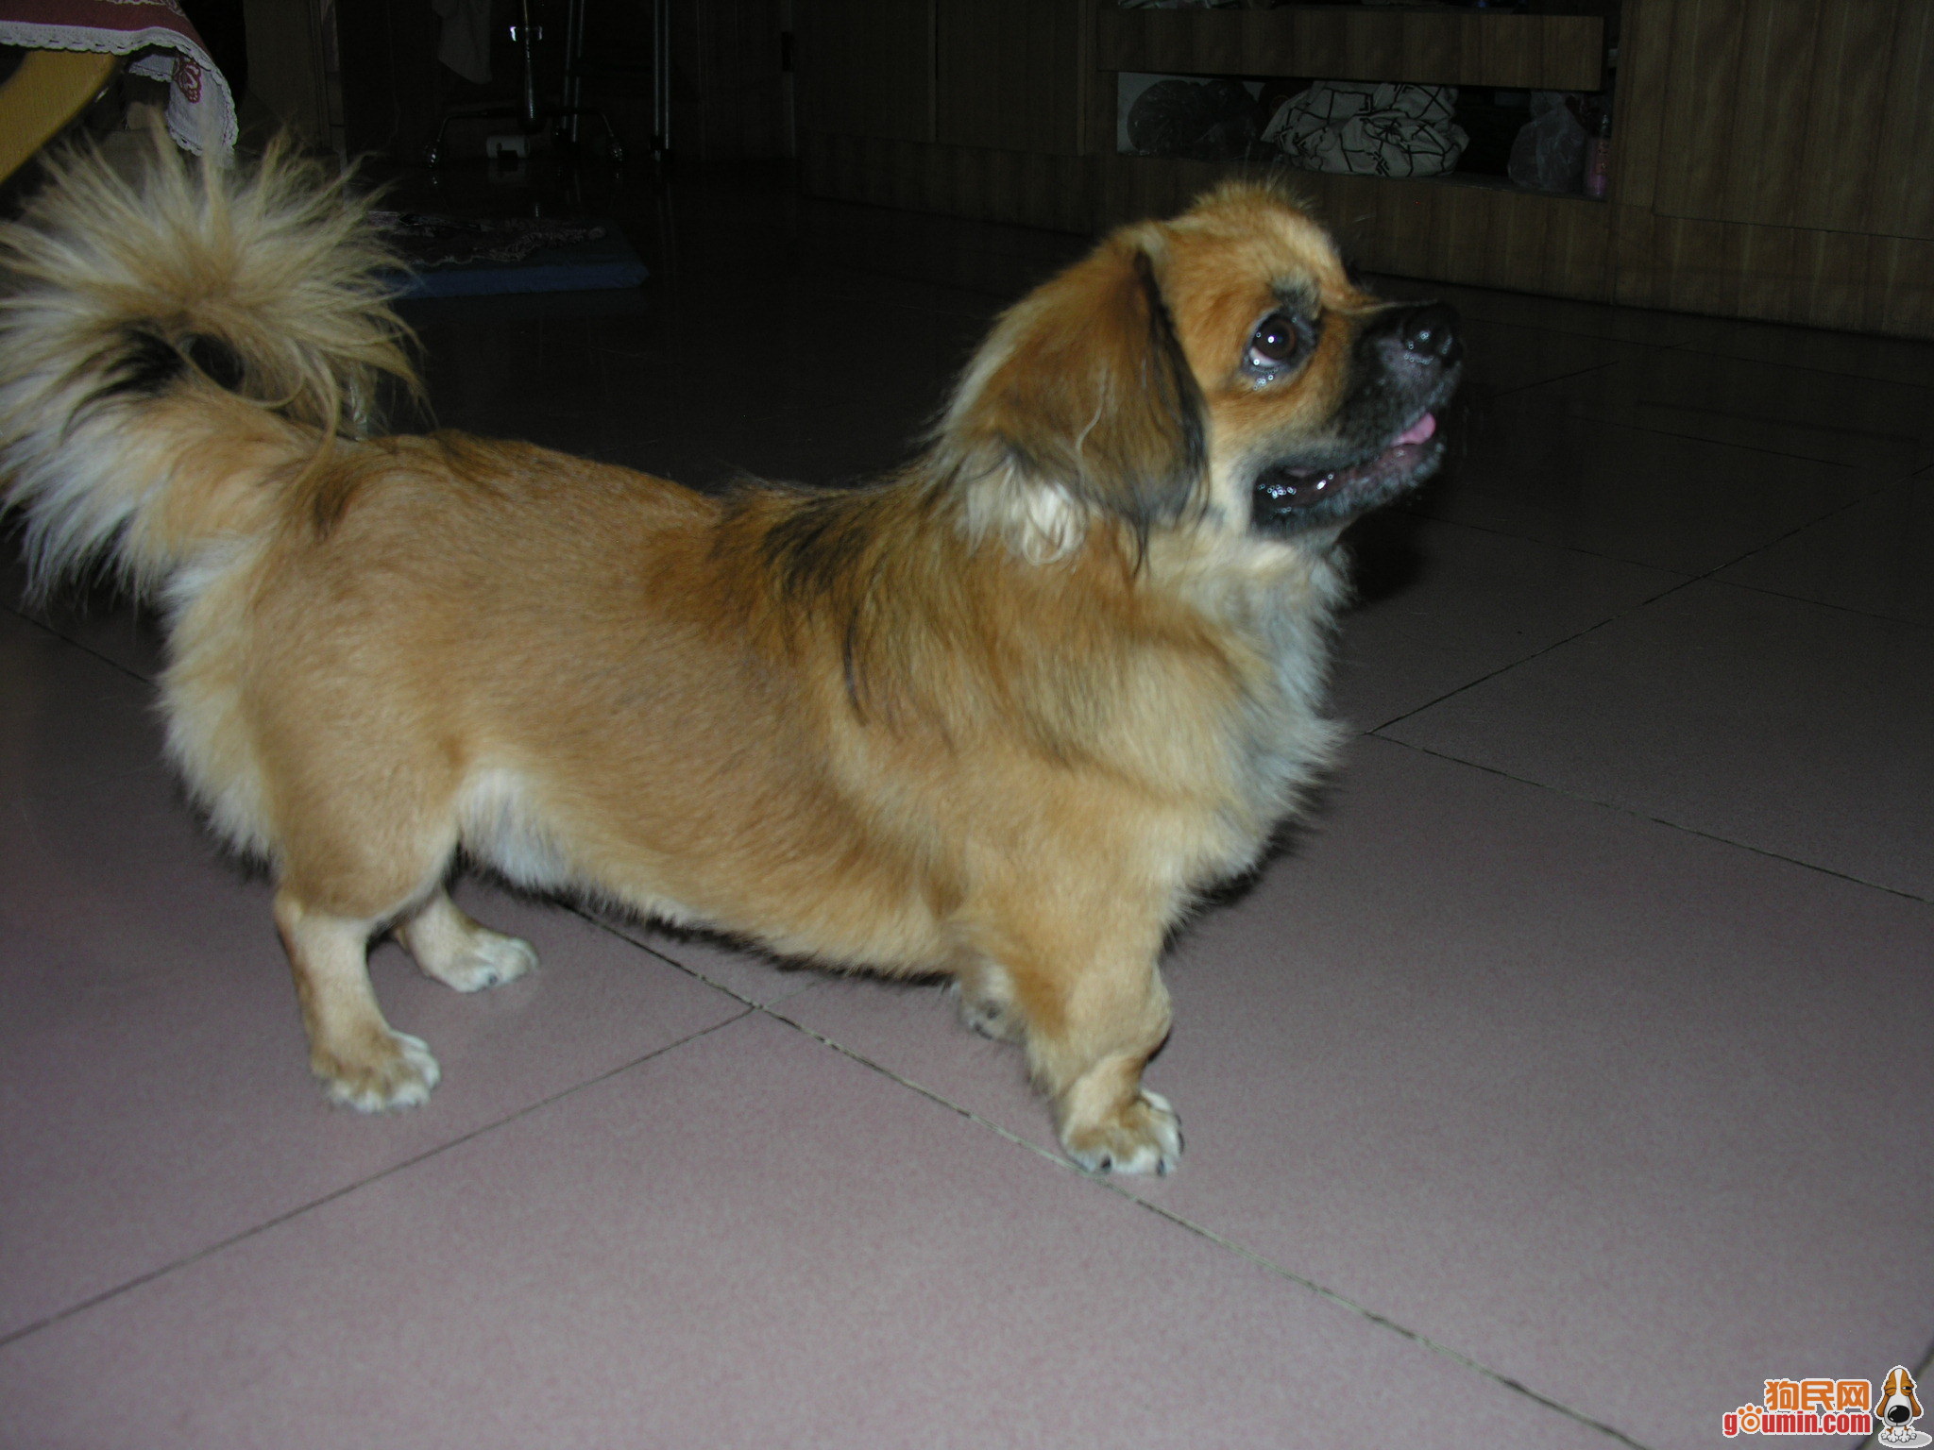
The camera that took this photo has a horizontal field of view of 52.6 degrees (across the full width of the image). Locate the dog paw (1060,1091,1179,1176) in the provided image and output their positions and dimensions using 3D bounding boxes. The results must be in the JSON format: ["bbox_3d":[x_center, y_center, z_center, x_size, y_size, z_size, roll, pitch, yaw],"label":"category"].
[{"bbox_3d":[0.069,0.176,0.871,0.052,0.031,0.044,17,26,37],"label":"dog paw"}]

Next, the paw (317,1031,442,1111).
[{"bbox_3d":[-0.277,0.157,0.917,0.055,0.028,0.045,16,26,35],"label":"paw"}]

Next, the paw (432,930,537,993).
[{"bbox_3d":[-0.253,0.119,1.020,0.053,0.027,0.042,1,21,3],"label":"paw"}]

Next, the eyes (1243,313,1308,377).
[{"bbox_3d":[0.119,-0.147,0.754,0.024,0.022,0.014,-12,9,-29],"label":"eyes"}]

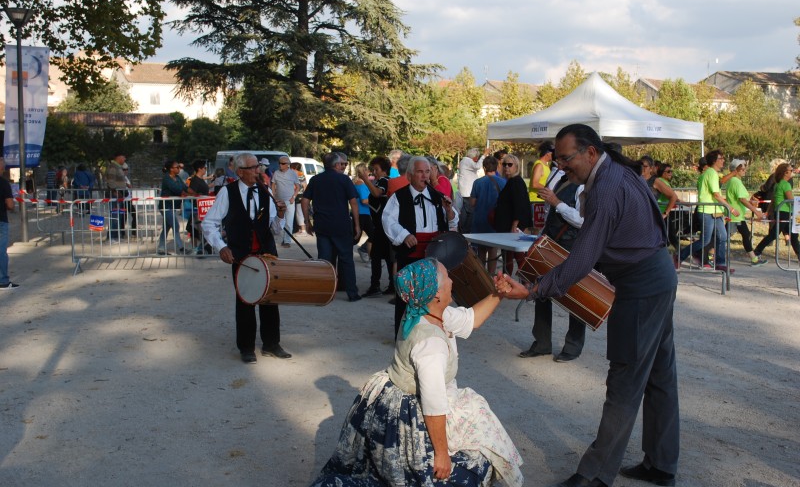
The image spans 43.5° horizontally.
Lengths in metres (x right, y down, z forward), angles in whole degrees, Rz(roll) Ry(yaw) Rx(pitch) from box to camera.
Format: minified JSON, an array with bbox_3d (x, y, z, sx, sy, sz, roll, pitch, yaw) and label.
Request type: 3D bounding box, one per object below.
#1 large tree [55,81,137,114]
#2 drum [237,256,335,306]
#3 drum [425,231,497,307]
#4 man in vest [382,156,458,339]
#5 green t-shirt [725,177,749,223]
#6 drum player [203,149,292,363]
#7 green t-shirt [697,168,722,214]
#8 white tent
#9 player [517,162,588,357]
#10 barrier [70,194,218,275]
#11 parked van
[{"bbox_3d":[-17.340,-6.185,57.688,5.200,6.449,5.000,0,5,0],"label":"large tree"},{"bbox_3d":[-0.921,0.266,8.189,0.380,0.380,0.750,3,6,39],"label":"drum"},{"bbox_3d":[0.520,0.249,8.279,0.360,0.360,0.740,-11,-33,17],"label":"drum"},{"bbox_3d":[0.171,0.100,8.386,0.640,1.680,0.500,-1,5,-5],"label":"man in vest"},{"bbox_3d":[5.077,-0.678,15.095,0.340,0.670,0.480,0,5,3],"label":"green t-shirt"},{"bbox_3d":[-1.257,0.114,8.237,0.660,1.700,0.500,-2,5,-22],"label":"drum player"},{"bbox_3d":[4.482,-0.759,14.486,0.360,0.660,0.500,0,5,3],"label":"green t-shirt"},{"bbox_3d":[3.904,-1.722,20.117,3.000,3.340,3.000,-4,6,-37],"label":"white tent"},{"bbox_3d":[1.294,0.090,8.285,0.600,1.700,0.580,-5,6,-44],"label":"player"},{"bbox_3d":[-3.482,-0.073,14.543,2.450,1.080,0.480,0,5,0],"label":"barrier"},{"bbox_3d":[-3.745,-1.682,28.959,1.900,1.940,4.500,1,5,20],"label":"parked van"}]

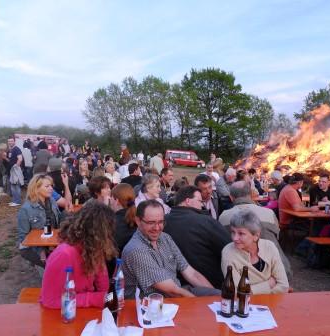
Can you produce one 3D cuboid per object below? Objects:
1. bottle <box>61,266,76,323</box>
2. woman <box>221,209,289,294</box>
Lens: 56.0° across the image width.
[{"bbox_3d":[-0.473,0.609,1.512,0.070,0.270,0.070,2,3,-6],"label":"bottle"},{"bbox_3d":[0.575,0.882,2.087,0.520,1.250,0.750,0,4,-3],"label":"woman"}]

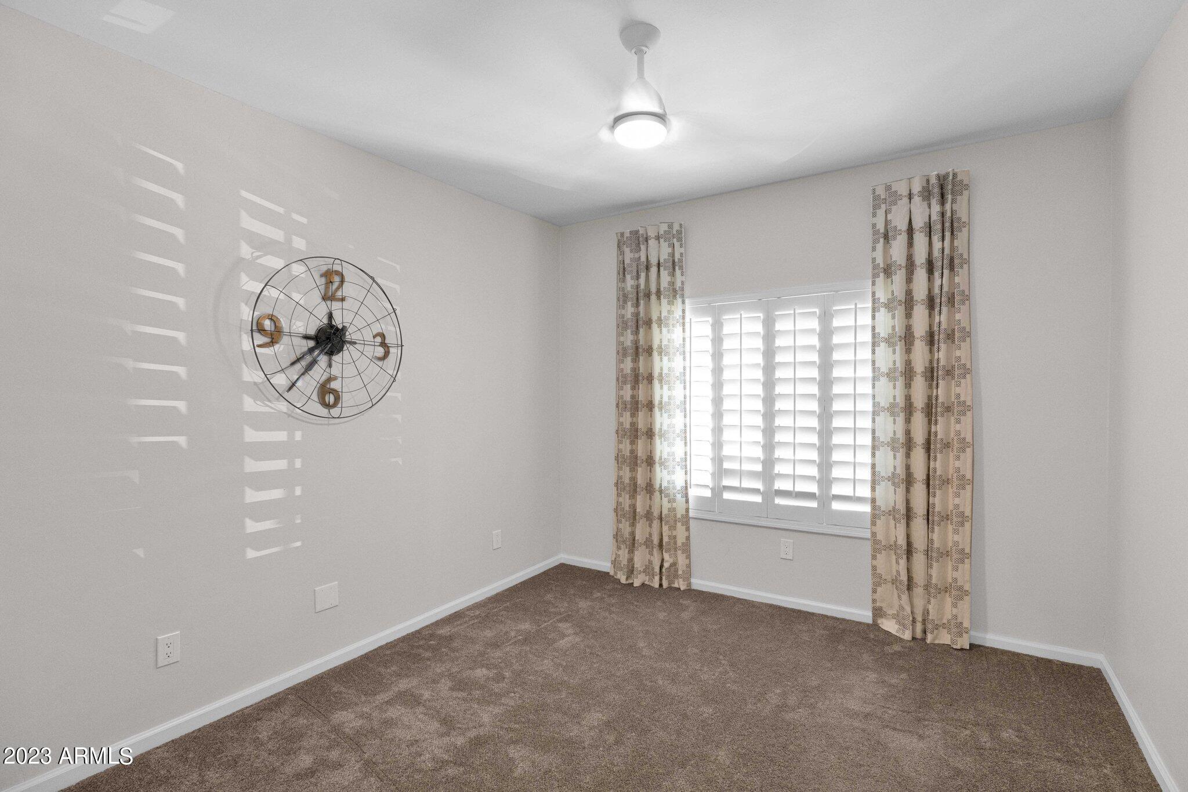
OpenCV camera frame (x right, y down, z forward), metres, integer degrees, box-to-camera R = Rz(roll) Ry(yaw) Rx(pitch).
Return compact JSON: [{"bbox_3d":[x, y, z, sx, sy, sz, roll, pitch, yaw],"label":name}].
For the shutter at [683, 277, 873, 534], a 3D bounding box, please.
[{"bbox_3d":[1.128,0.087,3.422,1.416,1.534,0.084,0,1,31],"label":"shutter"}]

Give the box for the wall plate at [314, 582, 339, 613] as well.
[{"bbox_3d":[-1.358,1.027,2.685,0.009,0.121,0.118,0,1,35],"label":"wall plate"}]

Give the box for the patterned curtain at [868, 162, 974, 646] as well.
[{"bbox_3d":[1.810,0.076,2.934,0.480,2.554,0.139,0,1,31],"label":"patterned curtain"}]

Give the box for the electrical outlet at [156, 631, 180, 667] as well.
[{"bbox_3d":[-1.730,1.034,2.148,0.010,0.121,0.075,0,1,35],"label":"electrical outlet"}]

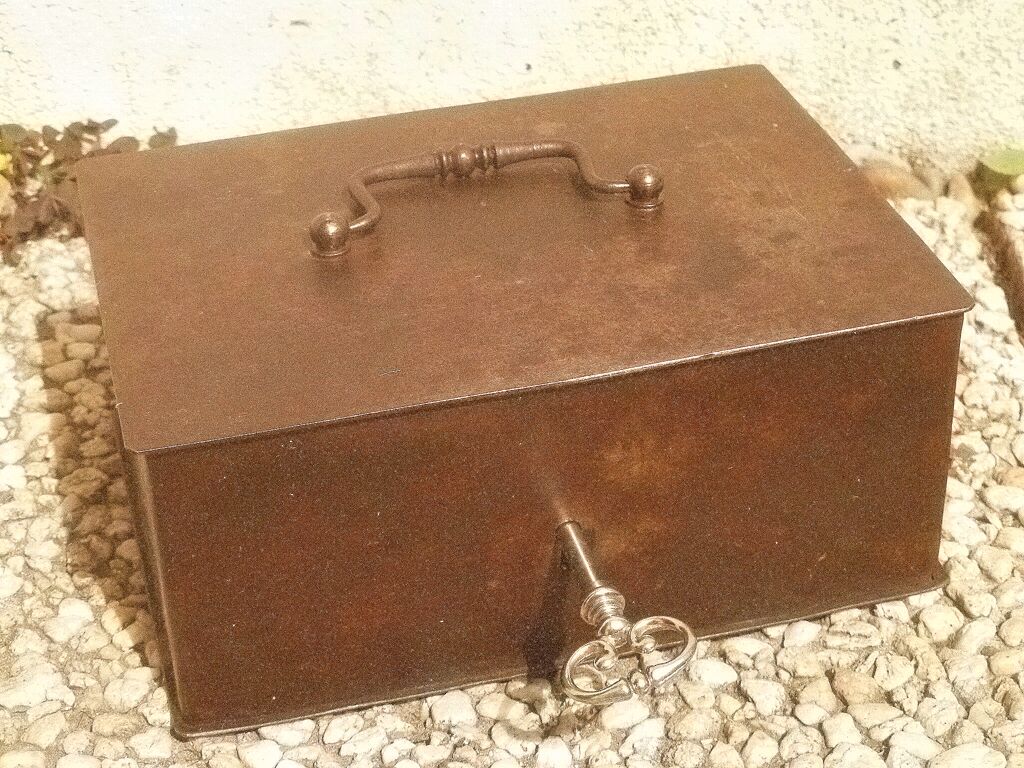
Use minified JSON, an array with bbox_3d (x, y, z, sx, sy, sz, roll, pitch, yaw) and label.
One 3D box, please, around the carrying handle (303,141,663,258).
[{"bbox_3d":[-0.012,-0.069,0.701,0.123,0.013,0.050,-10,35,-11],"label":"carrying handle"}]

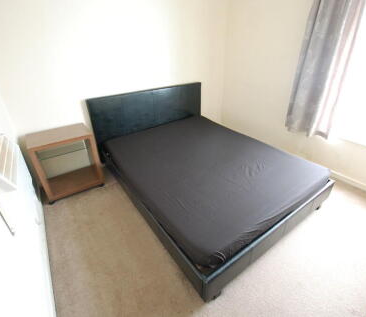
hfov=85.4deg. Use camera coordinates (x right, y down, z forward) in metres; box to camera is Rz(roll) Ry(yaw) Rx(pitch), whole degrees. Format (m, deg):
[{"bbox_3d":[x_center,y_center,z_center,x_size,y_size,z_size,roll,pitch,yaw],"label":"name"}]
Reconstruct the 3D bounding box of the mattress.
[{"bbox_3d":[0.168,0.029,2.189,1.506,0.211,1.977,-20,35,-29],"label":"mattress"}]

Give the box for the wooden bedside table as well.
[{"bbox_3d":[-1.222,0.050,2.122,0.543,0.651,0.393,-20,35,-29],"label":"wooden bedside table"}]

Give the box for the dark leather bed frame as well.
[{"bbox_3d":[0.163,-0.111,2.116,1.587,0.881,2.080,-20,35,-29],"label":"dark leather bed frame"}]

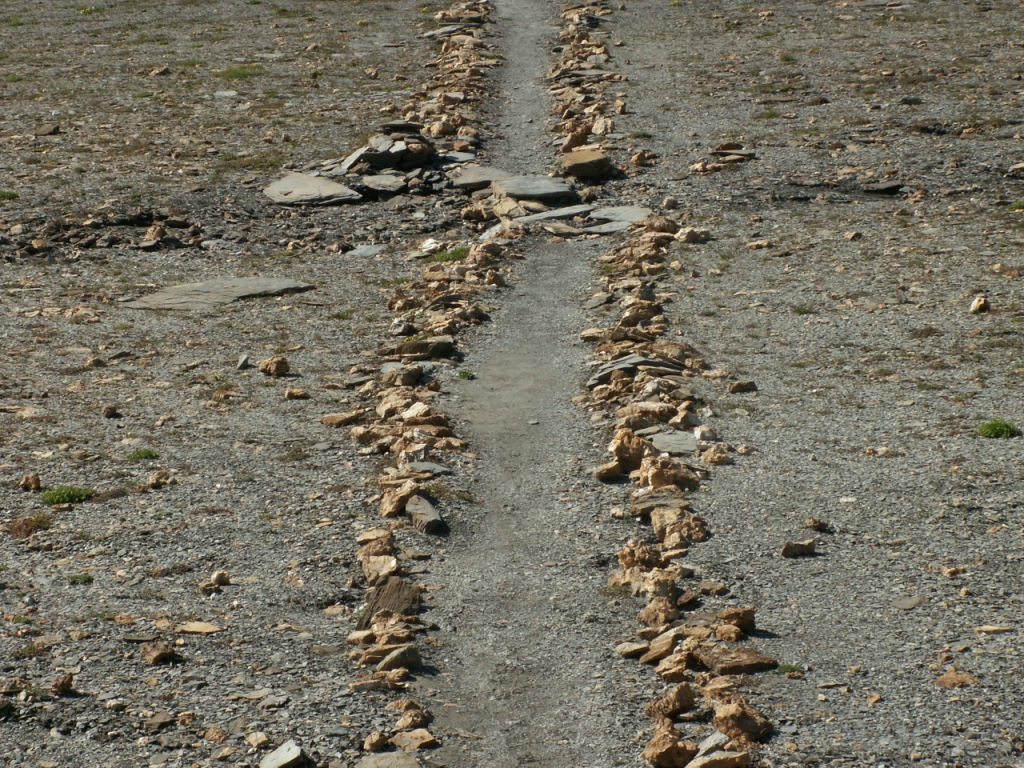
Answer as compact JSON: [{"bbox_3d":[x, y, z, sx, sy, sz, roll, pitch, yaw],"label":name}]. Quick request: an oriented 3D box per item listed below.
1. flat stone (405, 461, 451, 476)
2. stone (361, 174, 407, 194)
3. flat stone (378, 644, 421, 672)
[{"bbox_3d":[-0.413,0.413,17.041,0.220,0.035,0.170,0,12,0],"label":"flat stone"},{"bbox_3d":[-0.952,-1.482,25.873,0.340,0.075,0.320,0,12,0],"label":"stone"},{"bbox_3d":[-0.448,1.094,13.907,0.180,0.085,0.120,0,12,0],"label":"flat stone"}]

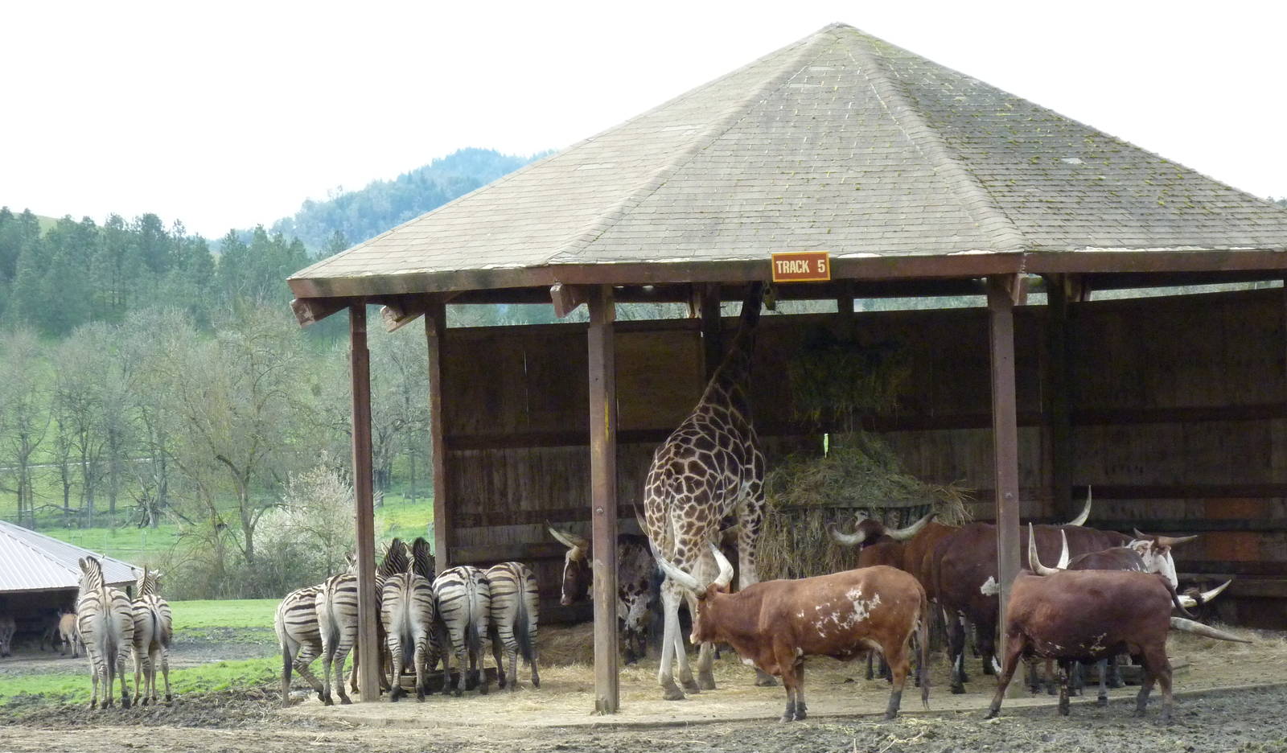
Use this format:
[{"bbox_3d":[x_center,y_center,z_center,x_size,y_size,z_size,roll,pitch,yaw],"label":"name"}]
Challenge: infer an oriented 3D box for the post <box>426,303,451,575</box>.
[{"bbox_3d":[-2.173,1.218,44.030,0.190,3.930,0.190,-1,-1,-12],"label":"post"}]

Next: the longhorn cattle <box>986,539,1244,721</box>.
[{"bbox_3d":[3.978,2.184,35.811,2.100,1.500,0.800,-2,-1,15],"label":"longhorn cattle"}]

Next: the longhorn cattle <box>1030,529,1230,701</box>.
[{"bbox_3d":[4.004,1.966,34.505,1.950,1.350,0.750,-2,0,5],"label":"longhorn cattle"}]

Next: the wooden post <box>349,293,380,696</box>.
[{"bbox_3d":[-2.478,1.095,36.764,0.150,3.600,0.150,-1,0,-15],"label":"wooden post"}]

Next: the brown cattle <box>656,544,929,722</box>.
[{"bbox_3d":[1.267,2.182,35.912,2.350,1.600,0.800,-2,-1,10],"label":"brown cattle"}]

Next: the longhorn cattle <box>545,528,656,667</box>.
[{"bbox_3d":[-0.047,2.325,43.511,2.000,1.420,0.750,-1,-1,-30],"label":"longhorn cattle"}]

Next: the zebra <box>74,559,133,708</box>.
[{"bbox_3d":[-5.606,2.623,42.812,0.550,1.520,2.000,-1,-1,-12],"label":"zebra"}]

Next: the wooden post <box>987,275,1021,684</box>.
[{"bbox_3d":[3.250,1.021,36.929,0.200,3.800,0.200,-1,-1,-12],"label":"wooden post"}]

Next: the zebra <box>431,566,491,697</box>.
[{"bbox_3d":[-1.838,2.474,40.710,0.500,1.300,2.000,-2,-1,-8],"label":"zebra"}]

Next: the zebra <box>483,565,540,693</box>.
[{"bbox_3d":[-1.366,2.277,38.500,0.500,1.170,1.900,-1,0,-15],"label":"zebra"}]

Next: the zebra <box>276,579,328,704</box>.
[{"bbox_3d":[-2.682,2.362,37.955,0.480,1.200,1.850,-2,-1,36],"label":"zebra"}]

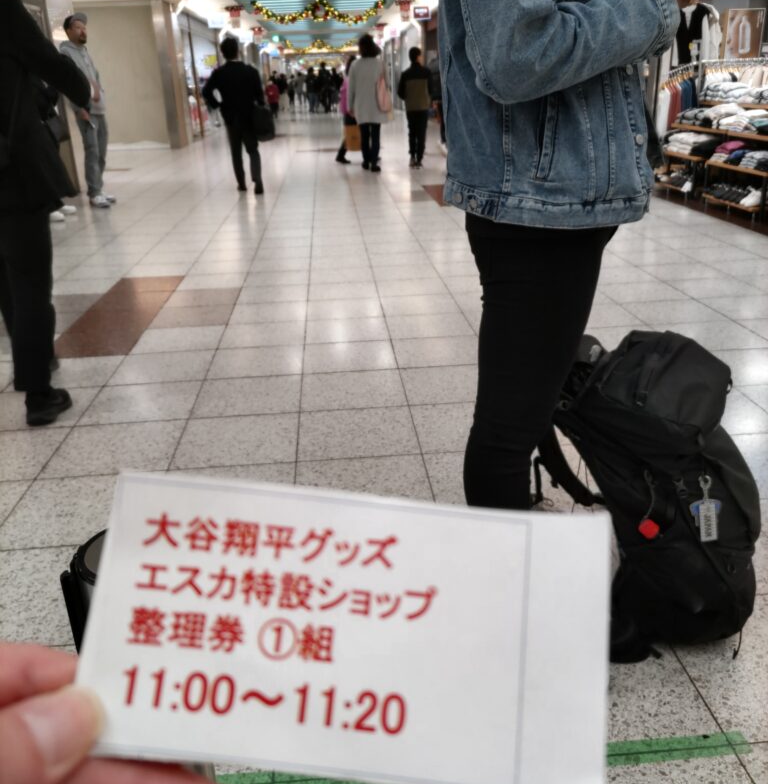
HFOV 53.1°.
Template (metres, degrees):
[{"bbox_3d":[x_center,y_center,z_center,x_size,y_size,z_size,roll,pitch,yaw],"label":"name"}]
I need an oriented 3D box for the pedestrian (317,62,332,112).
[{"bbox_3d":[-2.270,-11.670,29.494,0.550,1.740,0.450,-3,22,-3],"label":"pedestrian"}]

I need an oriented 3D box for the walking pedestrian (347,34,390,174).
[{"bbox_3d":[-0.198,-3.914,10.476,0.560,1.690,0.420,-3,22,-3],"label":"walking pedestrian"}]

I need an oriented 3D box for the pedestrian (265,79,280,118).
[{"bbox_3d":[-4.309,-11.377,29.721,0.560,1.450,0.360,-3,22,-3],"label":"pedestrian"}]

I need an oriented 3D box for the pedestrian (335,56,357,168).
[{"bbox_3d":[-0.509,-4.299,11.684,0.580,1.560,0.450,-13,24,-26],"label":"pedestrian"}]

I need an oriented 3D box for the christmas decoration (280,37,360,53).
[{"bbox_3d":[-2.626,-14.368,31.800,3.100,0.600,0.200,-3,22,-3],"label":"christmas decoration"}]

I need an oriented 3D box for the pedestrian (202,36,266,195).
[{"bbox_3d":[-1.646,-3.132,8.761,0.680,1.660,0.450,-3,22,-3],"label":"pedestrian"}]

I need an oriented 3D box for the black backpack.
[{"bbox_3d":[0.574,0.183,1.614,0.370,0.590,0.320,-6,15,36],"label":"black backpack"}]

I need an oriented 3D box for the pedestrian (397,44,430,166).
[{"bbox_3d":[0.453,-4.076,11.054,0.500,1.610,0.360,-3,22,-3],"label":"pedestrian"}]

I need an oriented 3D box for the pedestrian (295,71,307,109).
[{"bbox_3d":[-3.972,-14.390,36.585,0.500,1.620,0.400,-3,22,-3],"label":"pedestrian"}]

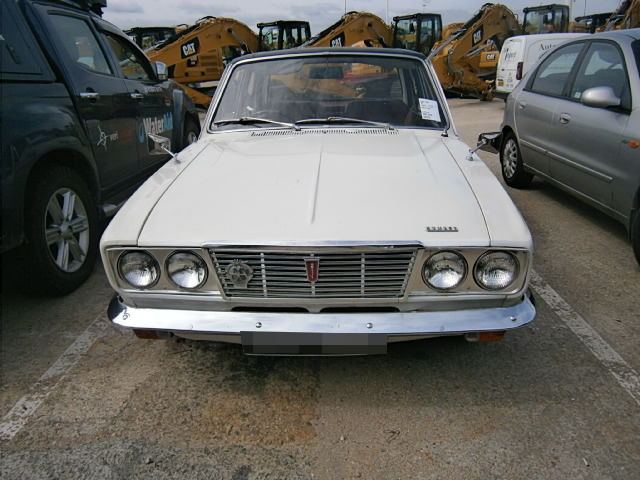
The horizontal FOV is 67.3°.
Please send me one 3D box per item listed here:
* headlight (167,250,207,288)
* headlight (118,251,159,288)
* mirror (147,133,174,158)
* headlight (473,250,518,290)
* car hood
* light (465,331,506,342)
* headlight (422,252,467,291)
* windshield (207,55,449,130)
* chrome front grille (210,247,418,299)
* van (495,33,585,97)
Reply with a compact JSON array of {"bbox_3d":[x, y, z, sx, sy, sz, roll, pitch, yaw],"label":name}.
[{"bbox_3d":[-0.472,0.106,1.703,0.147,0.147,0.065,0,20,3],"label":"headlight"},{"bbox_3d":[-0.653,0.108,1.733,0.147,0.147,0.065,0,20,3],"label":"headlight"},{"bbox_3d":[-0.769,-0.459,2.310,0.125,0.105,0.080,0,20,3],"label":"mirror"},{"bbox_3d":[0.614,0.105,1.665,0.147,0.147,0.065,0,20,3],"label":"headlight"},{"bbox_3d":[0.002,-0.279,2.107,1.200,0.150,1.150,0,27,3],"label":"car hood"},{"bbox_3d":[0.585,0.343,1.705,0.145,0.050,0.070,0,20,3],"label":"light"},{"bbox_3d":[0.431,0.104,1.654,0.147,0.147,0.065,0,20,3],"label":"headlight"},{"bbox_3d":[0.044,-0.904,2.893,1.360,0.120,0.565,0,61,3],"label":"windshield"},{"bbox_3d":[-0.020,0.123,1.684,0.725,0.190,0.065,0,20,3],"label":"chrome front grille"},{"bbox_3d":[7.533,-4.717,13.636,4.400,1.850,1.730,-3,20,-6],"label":"van"}]

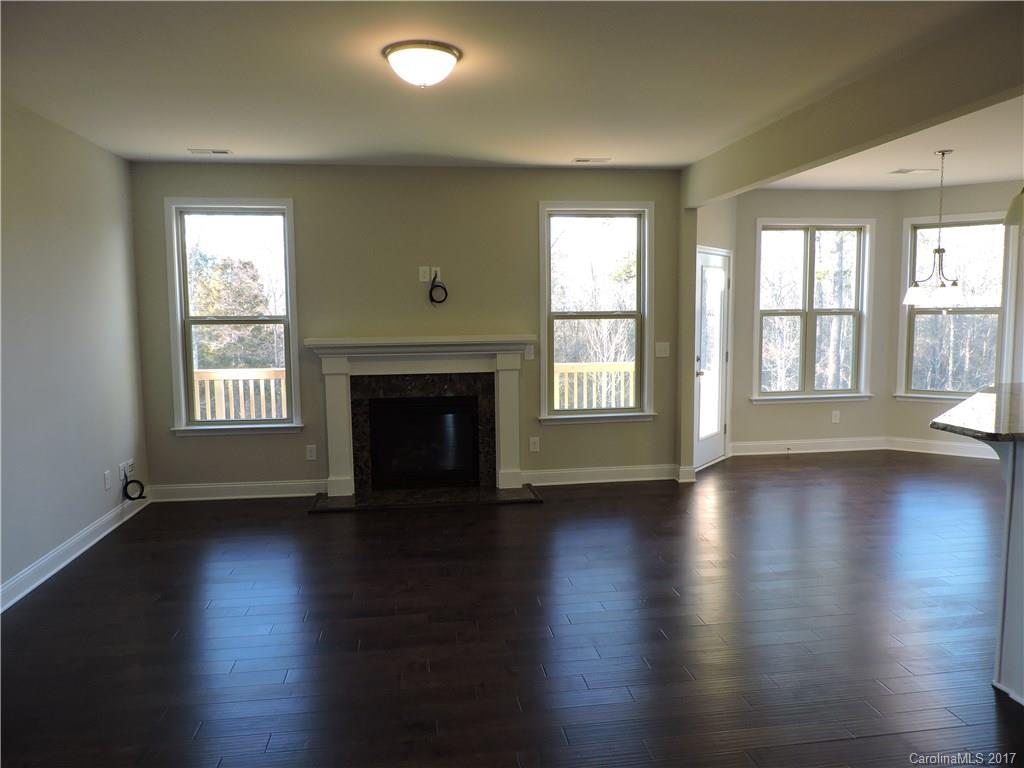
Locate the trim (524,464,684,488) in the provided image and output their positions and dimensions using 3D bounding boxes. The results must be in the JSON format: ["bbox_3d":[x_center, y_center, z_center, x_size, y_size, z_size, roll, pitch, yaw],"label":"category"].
[{"bbox_3d":[0.783,0.816,6.343,1.400,0.137,0.025,-1,6,-7],"label":"trim"}]

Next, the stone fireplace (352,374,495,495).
[{"bbox_3d":[-0.741,0.421,6.071,1.220,1.010,0.200,-1,6,-7],"label":"stone fireplace"}]

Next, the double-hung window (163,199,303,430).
[{"bbox_3d":[-2.274,-0.559,5.822,1.020,1.865,0.110,-1,6,-7],"label":"double-hung window"}]

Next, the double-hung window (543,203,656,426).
[{"bbox_3d":[0.743,-0.627,6.203,1.020,1.860,0.110,-1,6,-7],"label":"double-hung window"}]

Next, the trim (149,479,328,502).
[{"bbox_3d":[-2.272,0.888,5.958,1.440,0.137,0.025,-1,6,-7],"label":"trim"}]

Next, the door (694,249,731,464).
[{"bbox_3d":[1.961,-0.229,6.958,0.060,2.070,0.820,4,8,38],"label":"door"}]

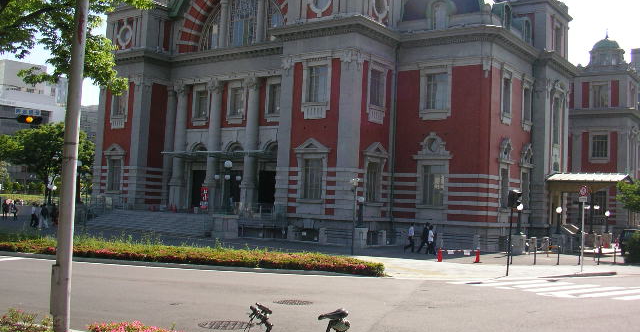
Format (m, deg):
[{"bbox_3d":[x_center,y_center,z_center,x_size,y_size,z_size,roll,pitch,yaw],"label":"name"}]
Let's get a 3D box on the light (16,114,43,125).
[{"bbox_3d":[-14.423,-2.301,34.000,1.200,0.430,0.360,3,-4,-9],"label":"light"}]

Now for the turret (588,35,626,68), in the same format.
[{"bbox_3d":[32.485,-12.905,77.239,4.000,3.750,4.000,0,-5,36],"label":"turret"}]

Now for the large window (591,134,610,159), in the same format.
[{"bbox_3d":[30.125,-2.156,73.684,1.799,2.707,0.300,0,-5,36],"label":"large window"}]

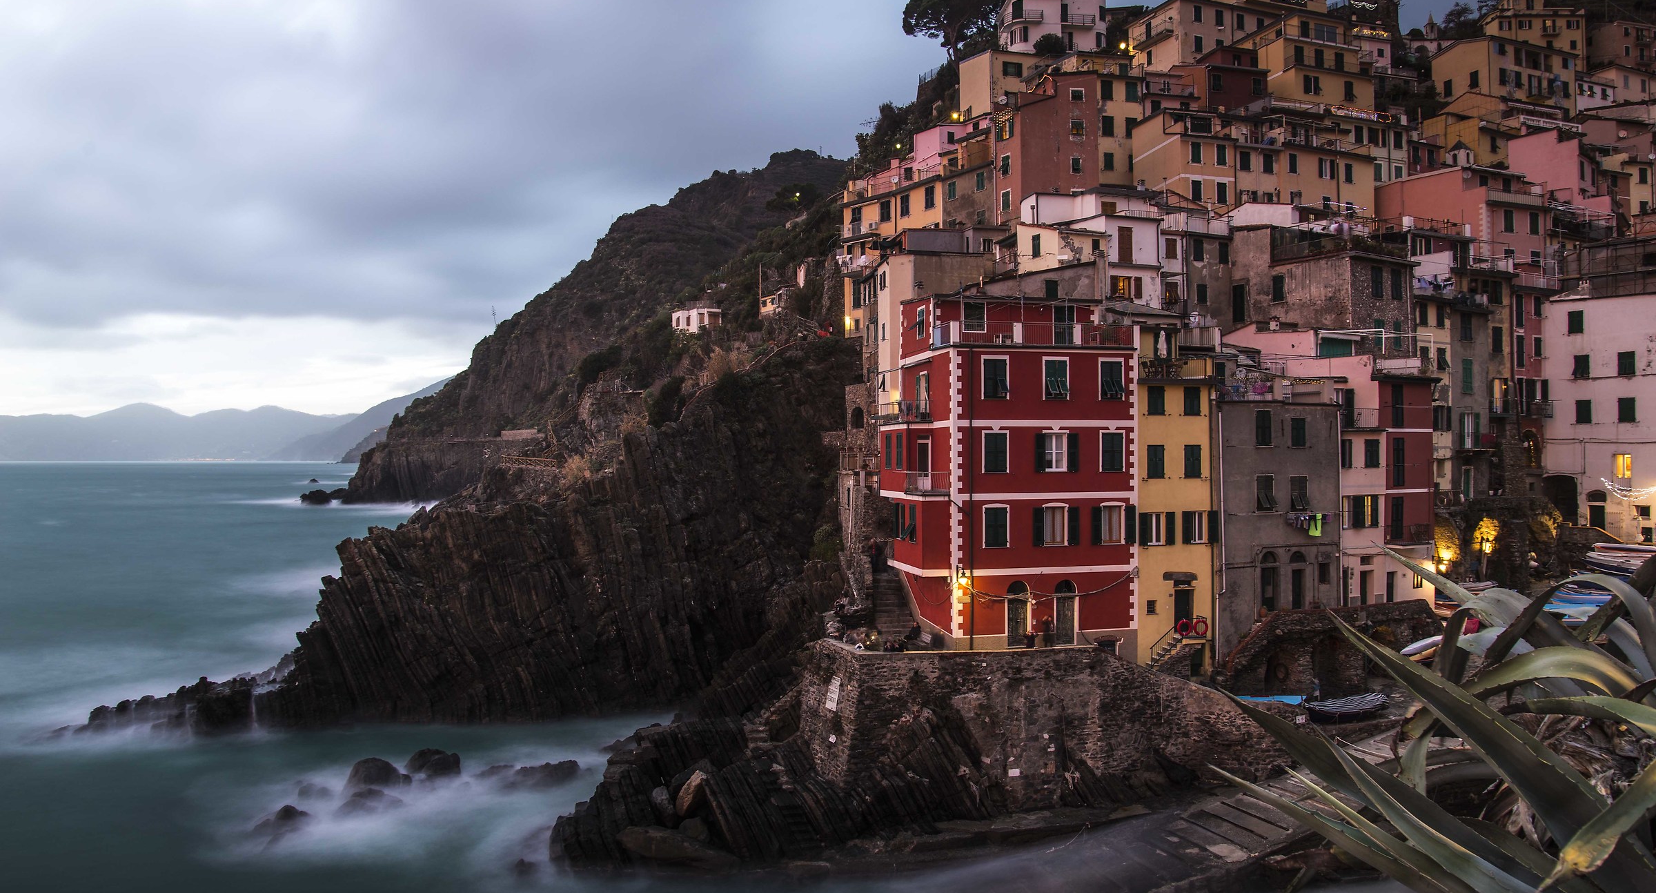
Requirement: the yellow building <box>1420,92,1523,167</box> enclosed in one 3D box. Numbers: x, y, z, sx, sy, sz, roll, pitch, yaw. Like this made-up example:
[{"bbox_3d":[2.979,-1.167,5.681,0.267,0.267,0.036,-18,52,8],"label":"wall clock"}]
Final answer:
[{"bbox_3d":[66.783,-31.577,115.256,7.200,8.700,7.500,0,-1,-22],"label":"yellow building"}]

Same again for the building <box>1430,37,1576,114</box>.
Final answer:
[{"bbox_3d":[80.221,-41.665,131.887,14.800,9.700,7.600,0,-1,-22],"label":"building"}]

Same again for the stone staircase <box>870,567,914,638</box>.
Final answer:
[{"bbox_3d":[3.200,8.182,57.200,1.900,2.950,4.400,0,-1,-8],"label":"stone staircase"}]

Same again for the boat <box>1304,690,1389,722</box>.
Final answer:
[{"bbox_3d":[22.251,11.196,47.161,4.600,1.050,1.700,0,-1,-28],"label":"boat"}]

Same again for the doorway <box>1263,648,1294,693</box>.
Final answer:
[{"bbox_3d":[22.000,11.040,53.900,1.600,2.400,0.500,0,-1,-17],"label":"doorway"}]

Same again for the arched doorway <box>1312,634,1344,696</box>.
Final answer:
[{"bbox_3d":[24.800,10.804,55.000,1.650,3.000,0.500,0,-1,-17],"label":"arched doorway"}]

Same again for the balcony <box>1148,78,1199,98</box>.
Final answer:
[{"bbox_3d":[31.283,-32.301,100.422,4.700,1.300,1.500,0,-1,-13],"label":"balcony"}]

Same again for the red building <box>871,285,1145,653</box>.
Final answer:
[{"bbox_3d":[8.840,1.037,57.600,10.300,17.200,9.800,0,-1,-11],"label":"red building"}]

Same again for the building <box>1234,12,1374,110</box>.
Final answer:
[{"bbox_3d":[54.279,-41.579,126.941,10.800,11.400,9.600,0,-1,-21],"label":"building"}]

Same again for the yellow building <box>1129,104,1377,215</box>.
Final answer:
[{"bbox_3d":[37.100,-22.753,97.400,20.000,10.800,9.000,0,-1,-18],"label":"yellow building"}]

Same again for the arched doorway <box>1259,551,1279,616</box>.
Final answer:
[{"bbox_3d":[21.894,6.808,54.717,1.150,3.146,0.350,0,-1,-18],"label":"arched doorway"}]

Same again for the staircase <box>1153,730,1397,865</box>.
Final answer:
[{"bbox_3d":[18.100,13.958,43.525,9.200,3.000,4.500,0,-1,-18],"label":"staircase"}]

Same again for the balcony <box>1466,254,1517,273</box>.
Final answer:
[{"bbox_3d":[44.900,-12.390,75.000,4.200,1.300,1.600,0,-1,-25],"label":"balcony"}]

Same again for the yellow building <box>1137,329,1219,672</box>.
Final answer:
[{"bbox_3d":[16.108,2.584,57.299,4.200,16.700,8.000,0,-1,-11],"label":"yellow building"}]

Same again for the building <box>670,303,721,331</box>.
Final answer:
[{"bbox_3d":[-17.699,-17.139,153.823,5.200,3.605,5.500,0,-1,-25],"label":"building"}]

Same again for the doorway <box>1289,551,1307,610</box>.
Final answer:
[{"bbox_3d":[23.594,6.817,55.317,1.100,3.051,0.350,0,-1,-18],"label":"doorway"}]

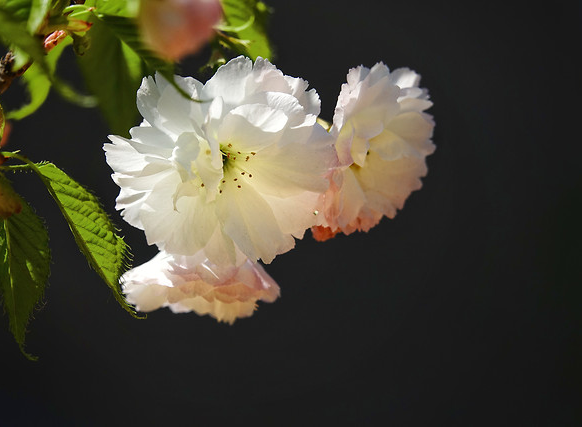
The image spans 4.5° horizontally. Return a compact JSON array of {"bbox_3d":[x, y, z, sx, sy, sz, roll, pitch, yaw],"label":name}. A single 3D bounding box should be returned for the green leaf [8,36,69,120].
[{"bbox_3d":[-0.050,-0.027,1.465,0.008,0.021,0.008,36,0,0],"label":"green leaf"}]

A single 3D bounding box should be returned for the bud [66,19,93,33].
[{"bbox_3d":[-0.042,-0.037,1.460,0.005,0.003,0.003,6,0,12],"label":"bud"}]

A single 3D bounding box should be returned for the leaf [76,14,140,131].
[{"bbox_3d":[-0.037,-0.028,1.470,0.013,0.023,0.007,-12,0,0],"label":"leaf"}]

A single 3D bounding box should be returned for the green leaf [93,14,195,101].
[{"bbox_3d":[-0.029,-0.031,1.450,0.026,0.009,0.007,41,0,0],"label":"green leaf"}]

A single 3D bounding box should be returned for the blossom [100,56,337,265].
[{"bbox_3d":[-0.014,-0.010,1.450,0.045,0.041,0.027,0,0,-9],"label":"blossom"}]

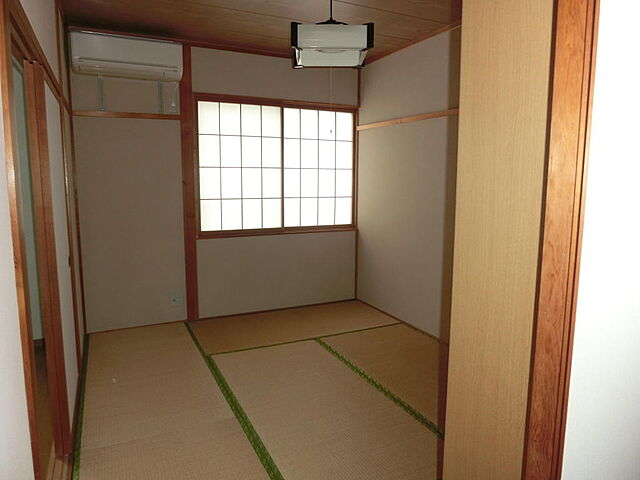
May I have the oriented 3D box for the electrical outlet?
[{"bbox_3d":[-1.283,0.549,4.001,0.117,0.118,0.012,-4,8,-25],"label":"electrical outlet"}]

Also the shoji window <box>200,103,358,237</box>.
[{"bbox_3d":[-0.367,-0.685,4.284,1.610,1.200,0.050,-4,8,-25],"label":"shoji window"}]

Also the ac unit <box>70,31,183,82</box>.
[{"bbox_3d":[-1.505,-1.421,3.498,0.790,0.285,0.210,-4,8,-25],"label":"ac unit"}]

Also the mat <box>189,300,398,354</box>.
[{"bbox_3d":[-0.216,0.773,4.059,1.760,0.041,0.875,-4,8,-25],"label":"mat"}]

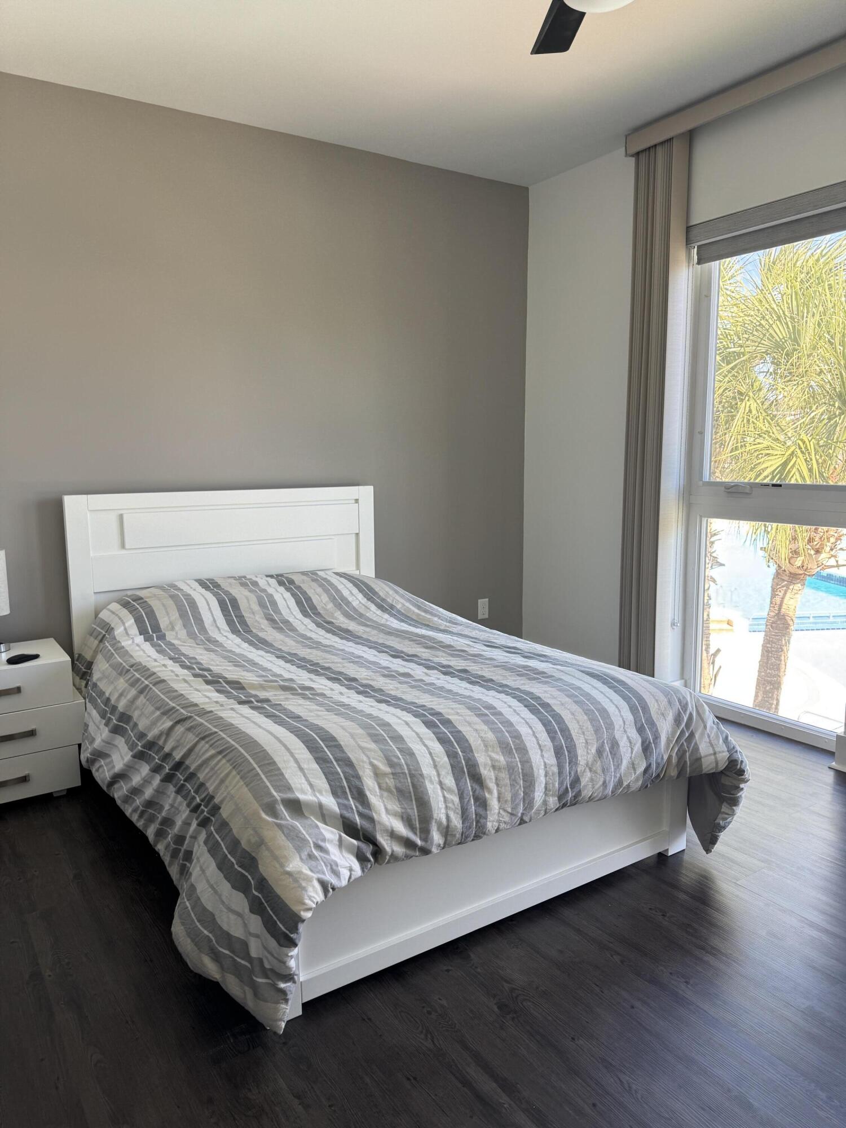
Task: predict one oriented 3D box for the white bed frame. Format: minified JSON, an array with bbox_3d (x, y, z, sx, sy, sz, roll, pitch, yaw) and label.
[{"bbox_3d":[-0.322,0.307,2.858,1.454,1.079,2.047,-5,10,-33],"label":"white bed frame"}]

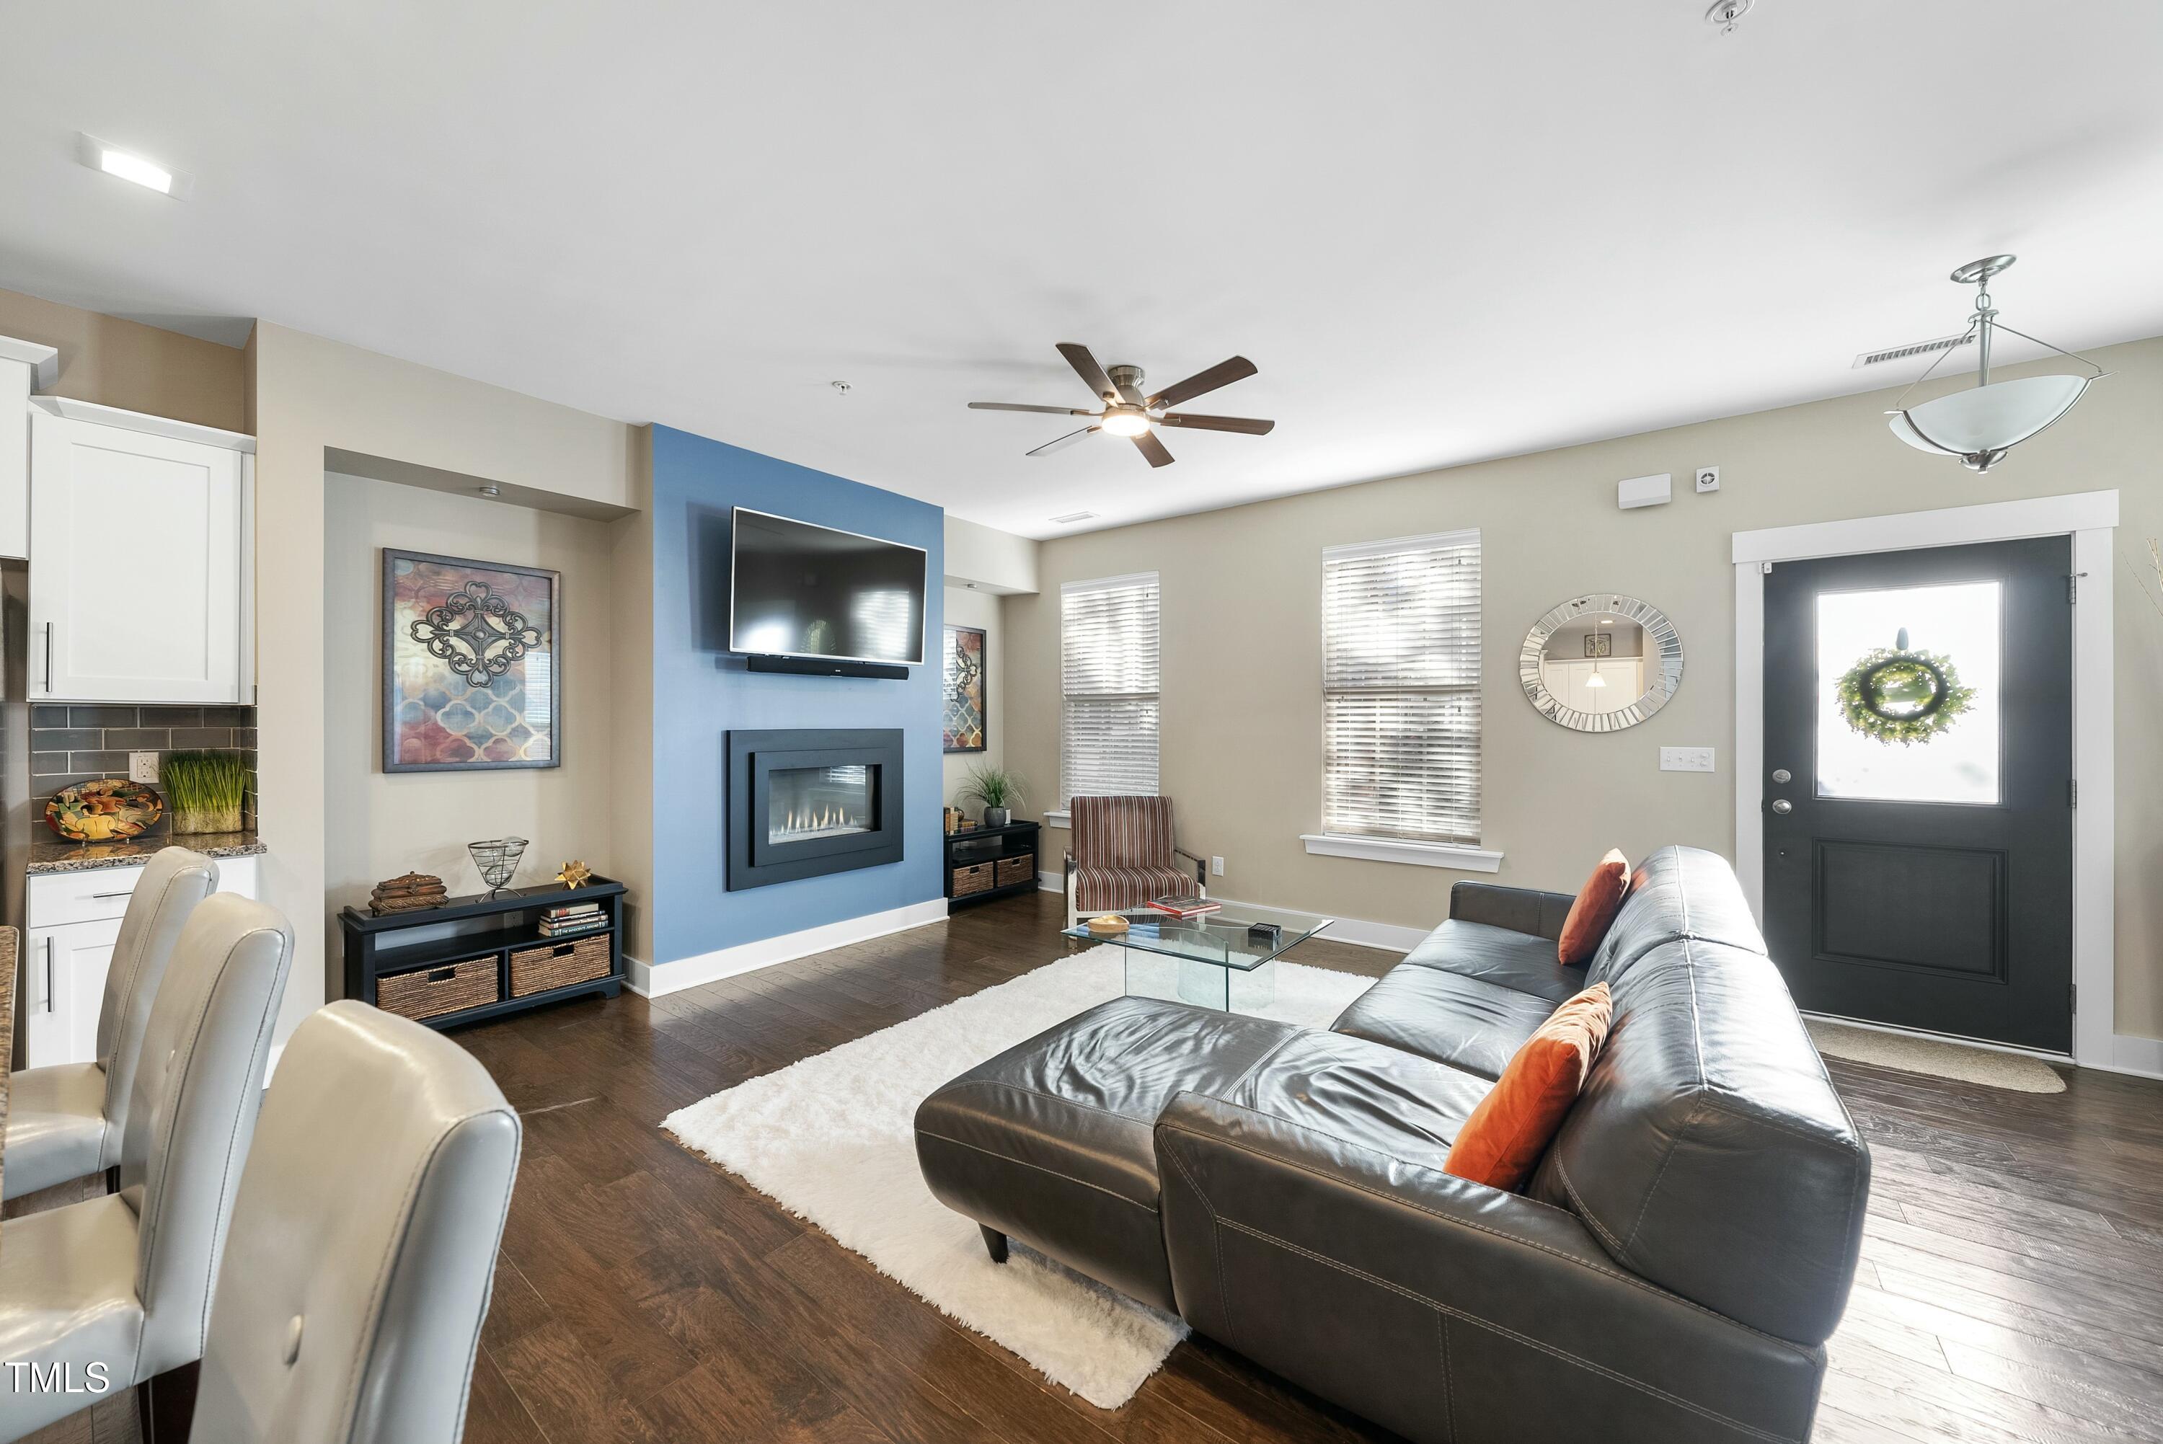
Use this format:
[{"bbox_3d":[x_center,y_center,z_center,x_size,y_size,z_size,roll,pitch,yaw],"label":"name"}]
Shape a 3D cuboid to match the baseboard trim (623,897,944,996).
[{"bbox_3d":[-1.463,1.235,4.465,0.030,0.143,1.880,0,0,38],"label":"baseboard trim"}]

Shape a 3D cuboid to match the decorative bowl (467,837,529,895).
[{"bbox_3d":[-2.707,0.690,3.631,0.235,0.290,0.235,0,0,38],"label":"decorative bowl"}]

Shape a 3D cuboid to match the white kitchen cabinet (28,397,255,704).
[{"bbox_3d":[-3.229,-0.535,2.699,0.360,0.945,0.480,0,0,38],"label":"white kitchen cabinet"}]

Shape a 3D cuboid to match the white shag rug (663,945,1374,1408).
[{"bbox_3d":[0.202,1.300,3.114,1.780,0.040,2.800,0,0,38],"label":"white shag rug"}]

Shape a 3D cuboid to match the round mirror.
[{"bbox_3d":[2.580,-0.291,3.907,0.690,0.690,0.030,0,0,38],"label":"round mirror"}]

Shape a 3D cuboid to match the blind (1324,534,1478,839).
[{"bbox_3d":[1.863,-0.186,4.605,0.892,1.782,0.060,0,0,38],"label":"blind"}]

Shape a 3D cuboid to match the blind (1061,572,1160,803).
[{"bbox_3d":[0.208,-0.195,5.879,0.895,1.783,0.060,0,0,38],"label":"blind"}]

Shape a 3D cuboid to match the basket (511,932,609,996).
[{"bbox_3d":[-2.528,1.120,3.708,0.350,0.200,0.405,0,0,38],"label":"basket"}]

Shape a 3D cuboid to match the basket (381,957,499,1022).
[{"bbox_3d":[-2.799,1.120,3.355,0.350,0.200,0.400,0,0,38],"label":"basket"}]

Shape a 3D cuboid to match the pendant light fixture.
[{"bbox_3d":[2.856,-1.107,2.471,0.460,0.642,0.460,0,0,38],"label":"pendant light fixture"}]

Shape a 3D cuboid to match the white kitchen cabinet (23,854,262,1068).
[{"bbox_3d":[-3.152,0.874,2.630,0.600,0.864,0.459,0,0,38],"label":"white kitchen cabinet"}]

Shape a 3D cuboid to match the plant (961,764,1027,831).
[{"bbox_3d":[-0.658,0.590,6.029,0.500,0.510,0.500,0,0,0],"label":"plant"}]

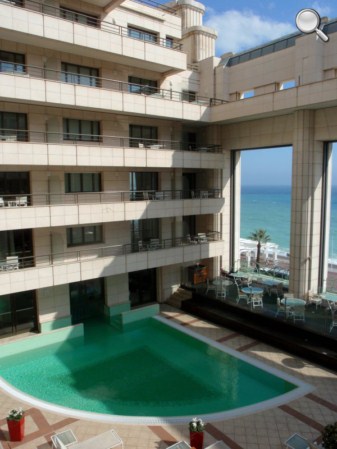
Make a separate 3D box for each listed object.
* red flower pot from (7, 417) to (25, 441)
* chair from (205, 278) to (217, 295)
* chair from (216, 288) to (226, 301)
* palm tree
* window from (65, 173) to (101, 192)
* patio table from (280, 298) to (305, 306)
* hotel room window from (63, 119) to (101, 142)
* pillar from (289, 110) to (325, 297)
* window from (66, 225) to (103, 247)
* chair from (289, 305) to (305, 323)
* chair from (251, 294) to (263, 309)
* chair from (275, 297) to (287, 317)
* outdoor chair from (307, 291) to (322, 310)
[{"bbox_3d":[-4.814,6.475,11.514,0.380,0.670,0.380,-1,6,2],"label":"red flower pot"},{"bbox_3d":[2.584,3.786,22.086,0.580,0.880,0.560,-1,6,2],"label":"chair"},{"bbox_3d":[3.065,3.867,21.231,0.560,0.880,0.580,0,6,4],"label":"chair"},{"bbox_3d":[17.144,5.318,68.460,4.000,9.000,4.000,0,6,11],"label":"palm tree"},{"bbox_3d":[-4.733,-2.351,20.474,2.200,1.091,0.150,-5,7,-37],"label":"window"},{"bbox_3d":[6.221,4.218,18.065,1.220,0.740,1.220,-1,6,0],"label":"patio table"},{"bbox_3d":[-4.891,-5.320,20.643,2.250,1.180,0.150,-5,7,-35],"label":"hotel room window"},{"bbox_3d":[7.831,-0.979,20.423,1.000,10.480,1.600,-6,8,-42],"label":"pillar"},{"bbox_3d":[-4.708,0.678,20.772,2.191,1.086,0.150,-5,7,-37],"label":"window"},{"bbox_3d":[6.181,4.209,17.471,0.560,0.880,0.580,-1,6,-4],"label":"chair"},{"bbox_3d":[4.728,4.017,19.620,0.570,0.880,0.580,-2,6,-8],"label":"chair"},{"bbox_3d":[5.639,4.139,18.227,0.580,0.880,0.560,0,6,5],"label":"chair"},{"bbox_3d":[7.758,4.009,19.334,0.580,0.890,0.570,3,7,30],"label":"outdoor chair"}]

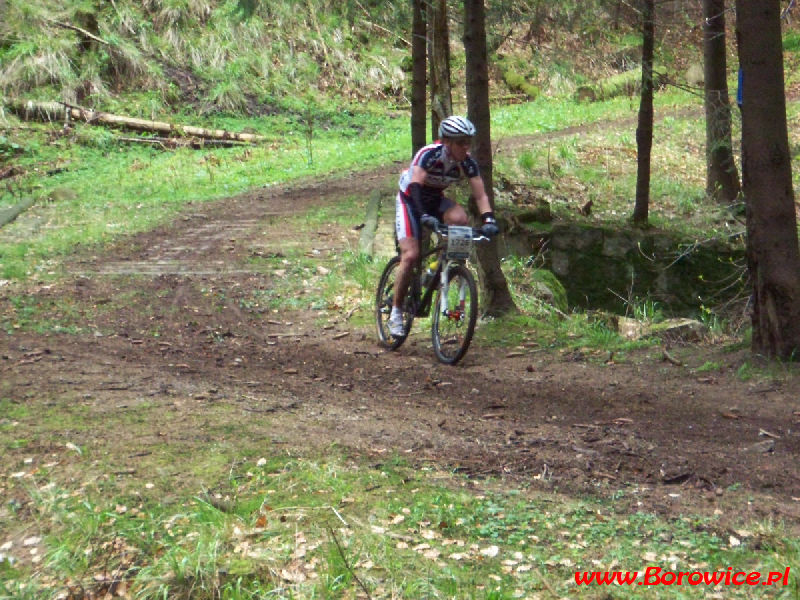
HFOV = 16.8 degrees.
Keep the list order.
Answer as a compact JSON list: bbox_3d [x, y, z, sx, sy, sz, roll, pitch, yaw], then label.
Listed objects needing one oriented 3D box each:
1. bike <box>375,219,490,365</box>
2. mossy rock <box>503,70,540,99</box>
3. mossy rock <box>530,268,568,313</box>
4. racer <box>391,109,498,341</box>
[{"bbox_3d":[0.185,-0.100,18.600,0.620,1.000,1.730,2,3,-23],"label":"bike"},{"bbox_3d":[1.800,-3.190,40.000,0.560,0.420,0.450,0,4,0],"label":"mossy rock"},{"bbox_3d":[1.200,-0.075,21.700,0.330,0.360,0.340,0,4,0],"label":"mossy rock"},{"bbox_3d":[0.265,-0.500,18.550,0.640,1.540,0.880,1,4,-23],"label":"racer"}]

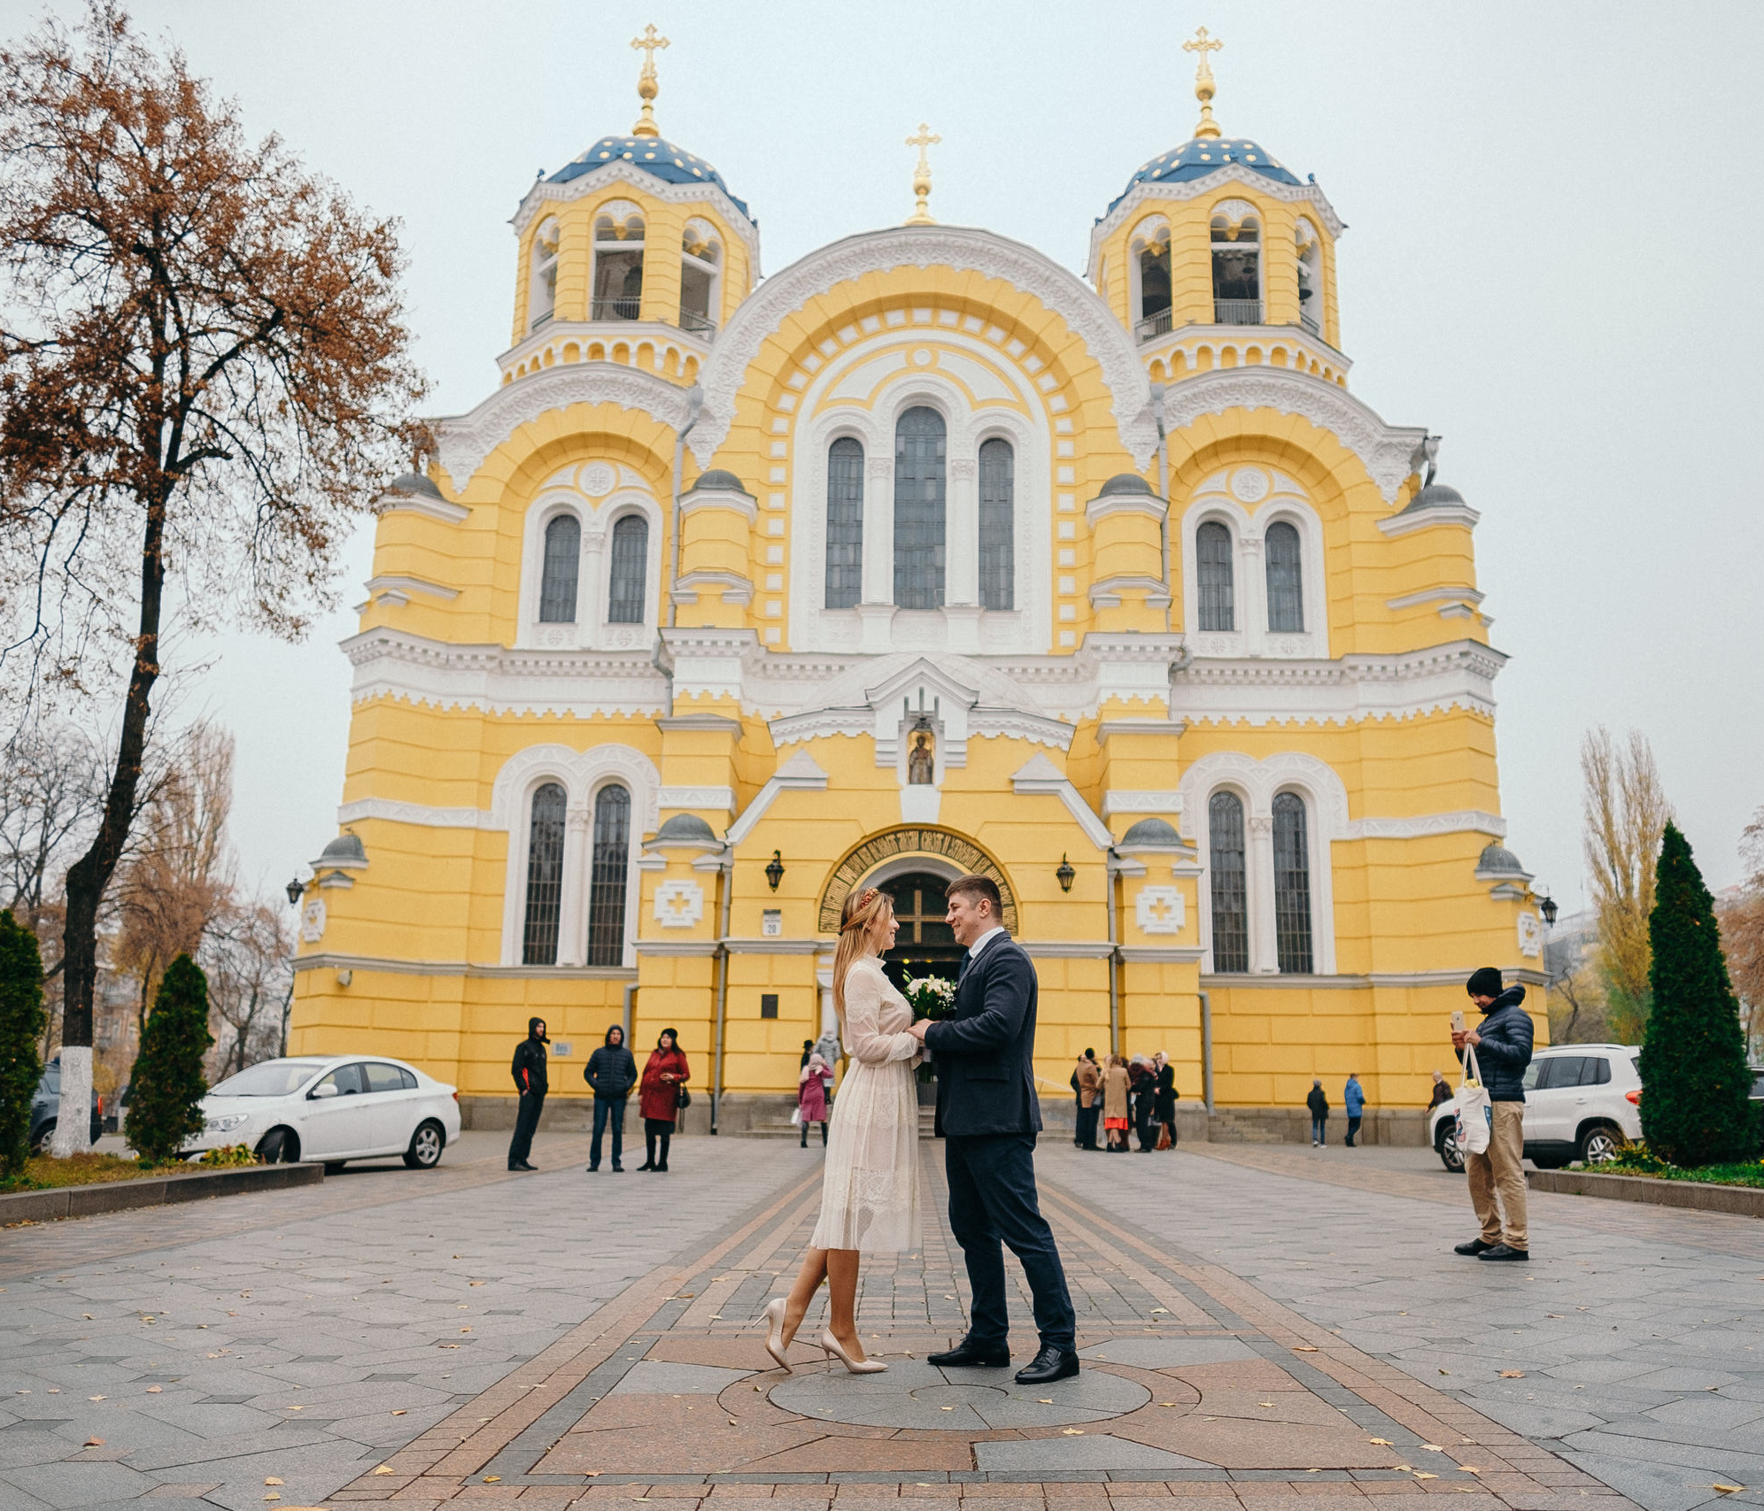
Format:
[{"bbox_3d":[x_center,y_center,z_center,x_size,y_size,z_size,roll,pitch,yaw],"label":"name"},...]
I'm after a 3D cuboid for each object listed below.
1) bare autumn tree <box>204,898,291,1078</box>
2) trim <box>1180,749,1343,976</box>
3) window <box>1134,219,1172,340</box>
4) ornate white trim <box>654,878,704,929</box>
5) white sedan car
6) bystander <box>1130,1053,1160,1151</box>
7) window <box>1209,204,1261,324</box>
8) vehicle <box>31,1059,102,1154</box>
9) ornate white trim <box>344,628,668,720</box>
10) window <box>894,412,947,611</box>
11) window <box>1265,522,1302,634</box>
[{"bbox_3d":[-22.194,8.538,51.754,3.500,7.340,3.500,1,-12,1],"label":"bare autumn tree"},{"bbox_3d":[8.672,2.446,34.697,3.708,5.218,0.400,1,-13,1],"label":"trim"},{"bbox_3d":[7.637,-13.297,42.346,0.500,3.700,1.350,13,-17,-43],"label":"window"},{"bbox_3d":[-4.180,3.055,31.090,1.000,1.000,0.160,1,-12,1],"label":"ornate white trim"},{"bbox_3d":[-7.172,4.459,18.949,1.780,1.460,4.550,-4,-13,22],"label":"white sedan car"},{"bbox_3d":[4.554,6.083,26.460,0.450,1.662,0.500,-7,-15,30],"label":"bystander"},{"bbox_3d":[9.637,-13.456,41.492,1.380,3.720,0.500,1,-12,1],"label":"window"},{"bbox_3d":[-14.034,5.340,22.790,1.770,1.500,4.350,-5,-13,24],"label":"vehicle"},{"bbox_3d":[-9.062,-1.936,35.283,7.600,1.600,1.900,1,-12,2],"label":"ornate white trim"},{"bbox_3d":[0.921,-5.972,36.606,1.281,5.197,0.300,1,-13,1],"label":"window"},{"bbox_3d":[9.917,-4.411,37.157,0.890,2.850,0.320,1,-12,1],"label":"window"}]

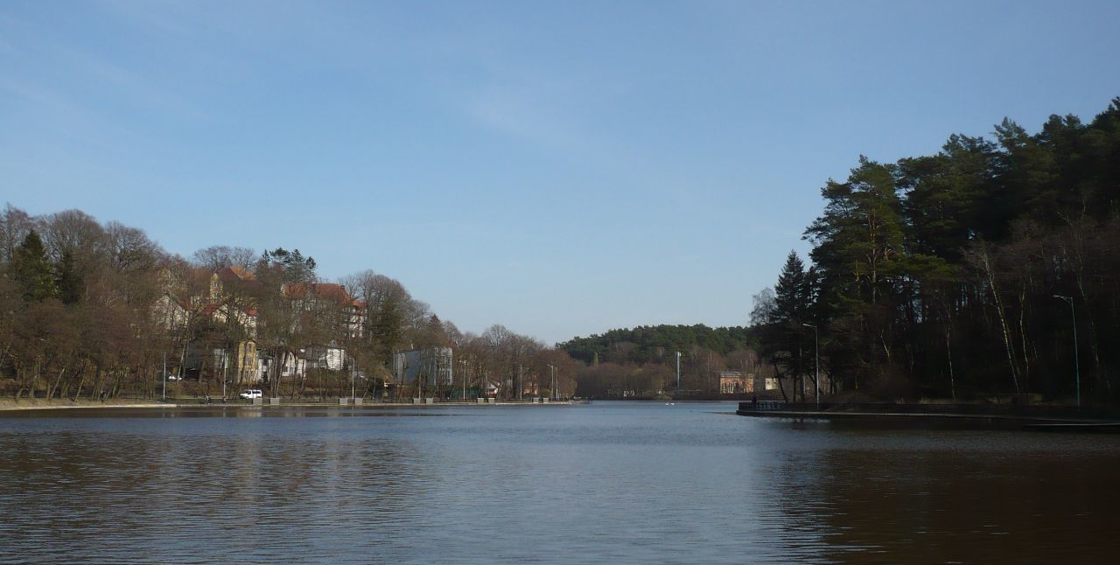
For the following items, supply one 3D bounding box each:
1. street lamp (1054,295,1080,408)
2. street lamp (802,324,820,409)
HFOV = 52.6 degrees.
[{"bbox_3d":[39.836,5.542,88.774,1.690,9.100,0.300,2,-6,-18],"label":"street lamp"},{"bbox_3d":[26.552,8.871,119.594,1.690,9.100,0.300,2,-6,-21],"label":"street lamp"}]

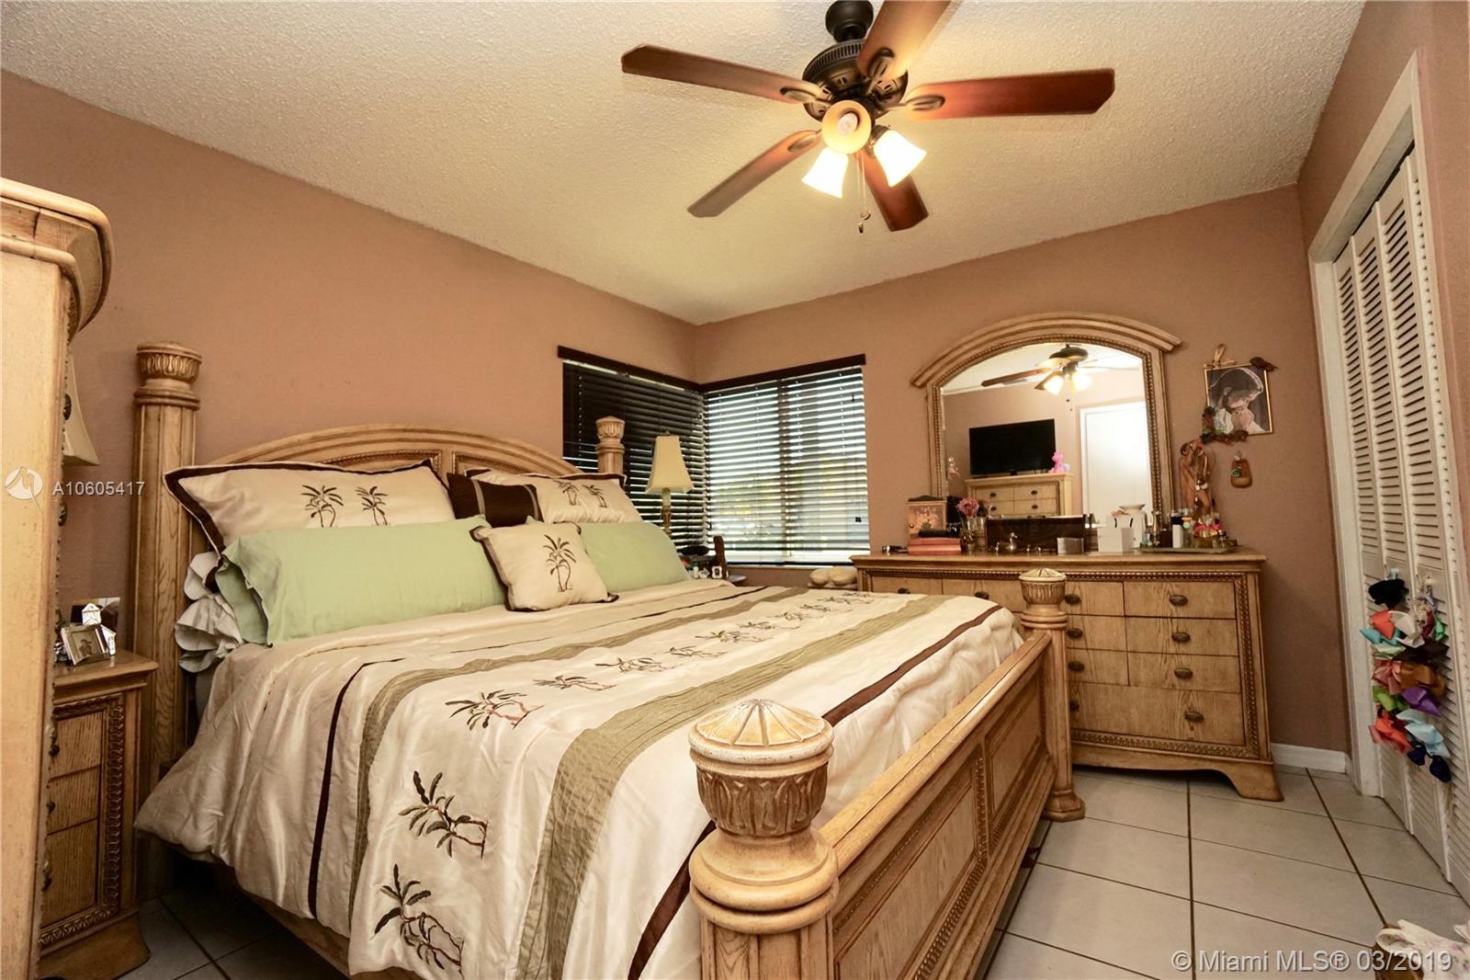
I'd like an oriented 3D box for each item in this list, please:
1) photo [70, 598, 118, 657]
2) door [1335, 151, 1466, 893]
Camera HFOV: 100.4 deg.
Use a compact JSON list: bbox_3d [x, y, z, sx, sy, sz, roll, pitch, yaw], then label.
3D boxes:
[{"bbox_3d":[-1.889,0.405,1.799,0.060,0.170,0.110,-4,-4,27],"label":"photo"},{"bbox_3d":[2.034,0.109,1.828,0.050,2.010,1.195,-4,-4,35],"label":"door"}]

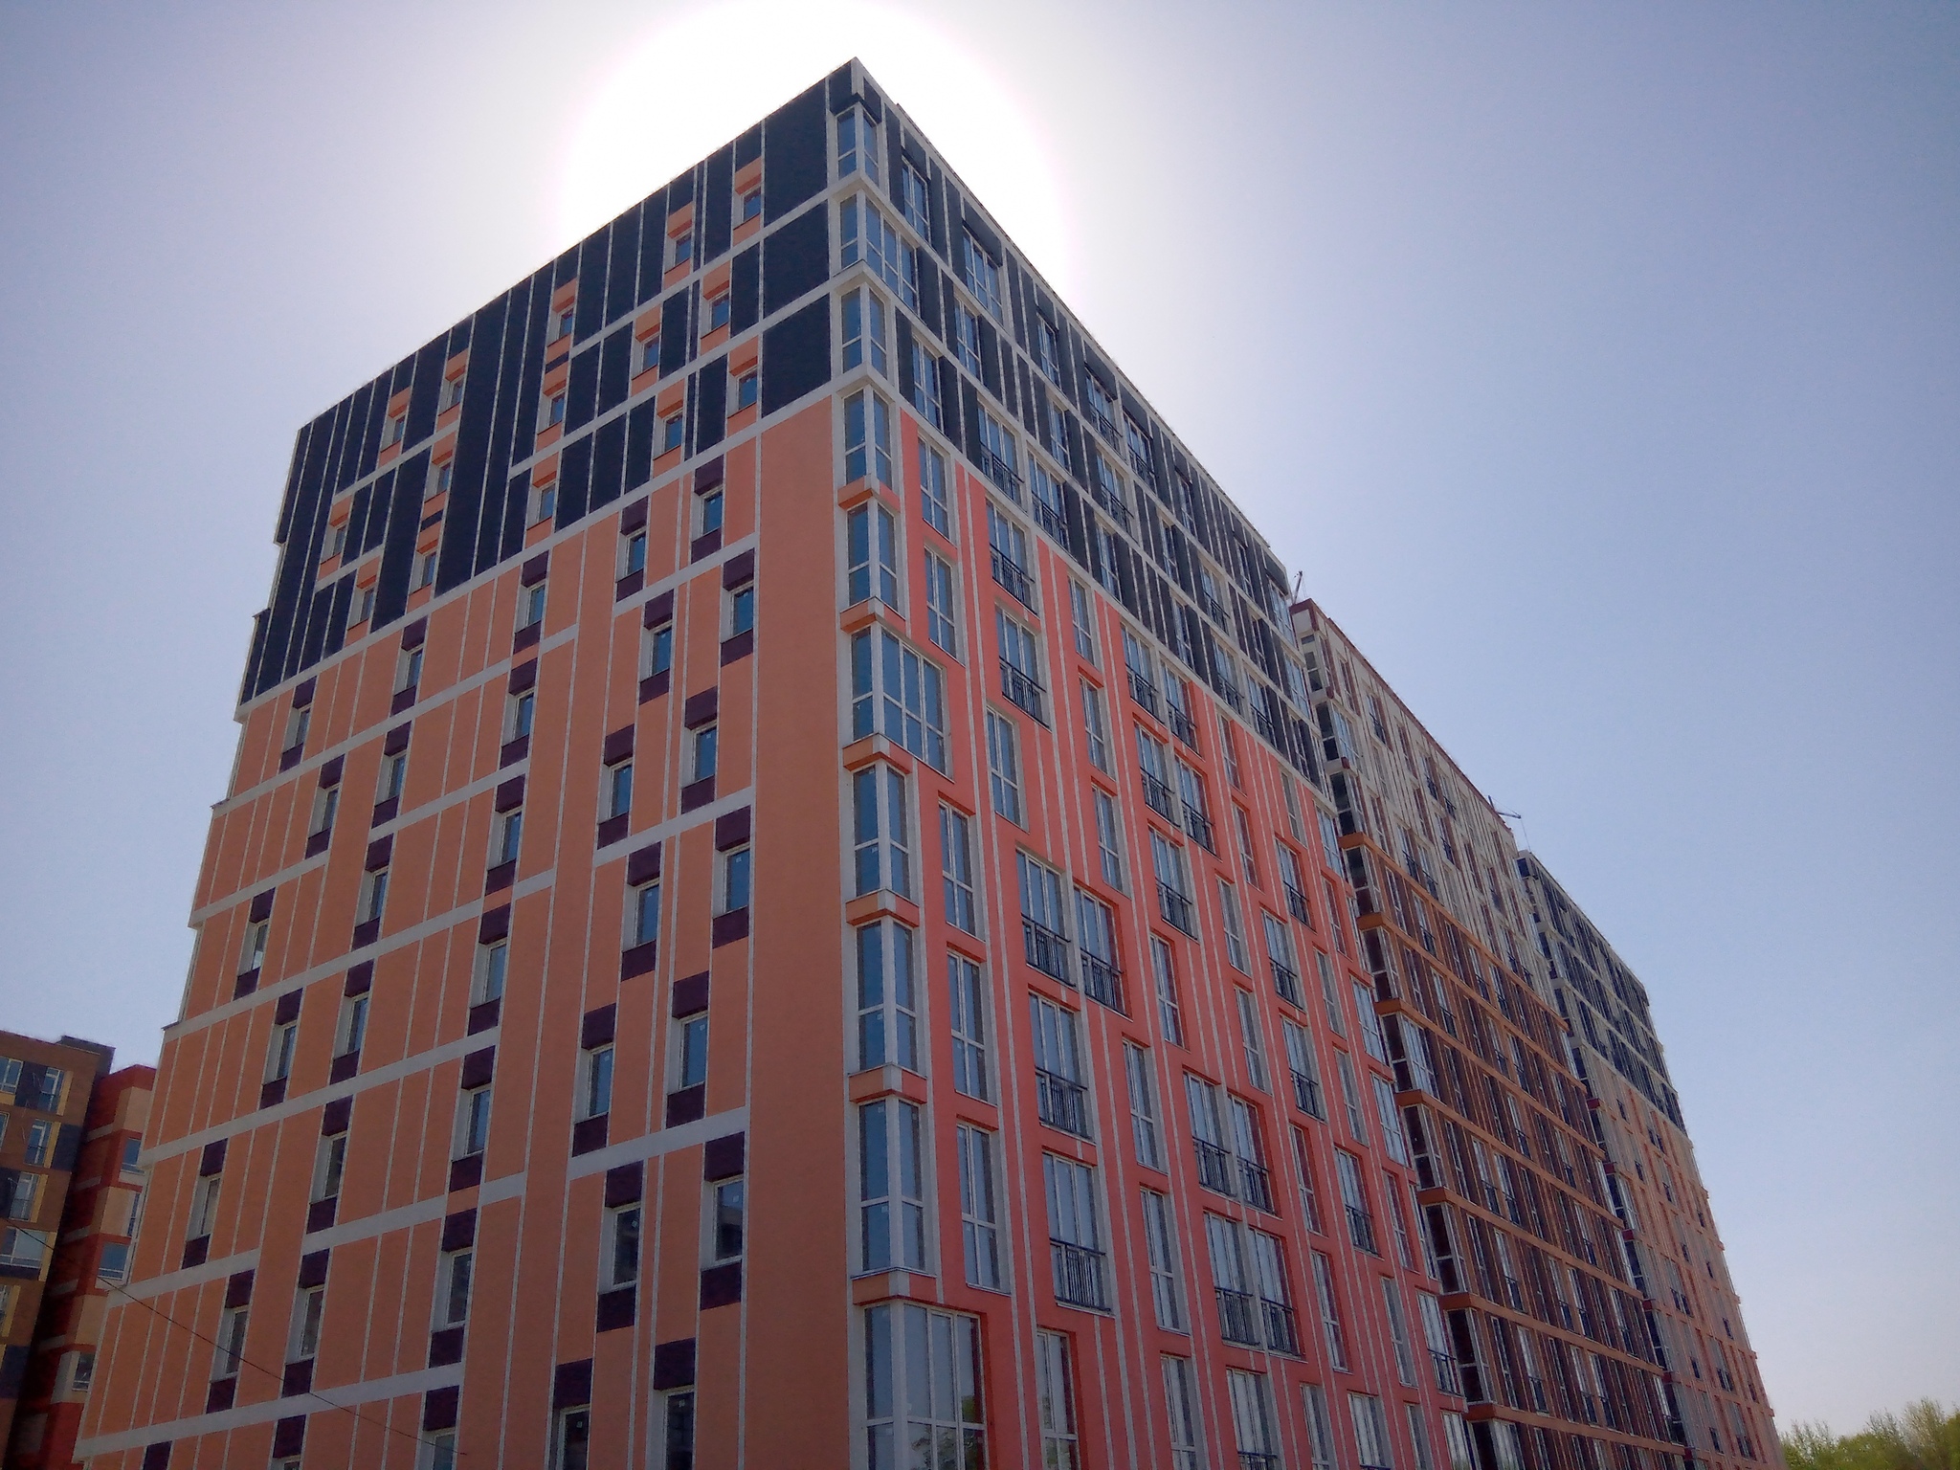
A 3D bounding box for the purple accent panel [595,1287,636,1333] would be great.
[{"bbox_3d":[-5.849,9.334,25.704,0.844,0.610,0.100,-22,-37,26],"label":"purple accent panel"}]

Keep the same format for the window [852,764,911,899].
[{"bbox_3d":[-1.752,1.756,27.624,0.650,2.480,0.770,-22,-36,26],"label":"window"}]

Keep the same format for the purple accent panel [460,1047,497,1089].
[{"bbox_3d":[-9.512,6.354,30.239,0.854,0.630,0.120,-22,-37,26],"label":"purple accent panel"}]

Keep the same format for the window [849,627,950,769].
[{"bbox_3d":[-1.542,-0.495,29.641,0.712,2.542,2.186,-22,-37,26],"label":"window"}]

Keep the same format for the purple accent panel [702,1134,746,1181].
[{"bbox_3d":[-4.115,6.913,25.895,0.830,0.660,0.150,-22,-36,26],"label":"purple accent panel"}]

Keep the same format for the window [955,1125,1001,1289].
[{"bbox_3d":[-0.106,7.617,25.682,0.120,2.560,1.180,-22,-36,26],"label":"window"}]

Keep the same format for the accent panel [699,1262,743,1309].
[{"bbox_3d":[-4.010,8.640,24.814,0.830,0.560,0.100,-22,-36,26],"label":"accent panel"}]

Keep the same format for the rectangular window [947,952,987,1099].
[{"bbox_3d":[-0.280,5.022,27.212,0.120,2.542,1.159,-22,-37,26],"label":"rectangular window"}]

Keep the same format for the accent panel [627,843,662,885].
[{"bbox_3d":[-6.295,2.452,30.027,0.844,0.620,0.120,-22,-37,26],"label":"accent panel"}]

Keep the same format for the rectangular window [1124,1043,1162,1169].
[{"bbox_3d":[3.133,7.422,31.856,0.120,2.530,1.180,-22,-36,26],"label":"rectangular window"}]

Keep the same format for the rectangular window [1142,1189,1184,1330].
[{"bbox_3d":[3.382,10.048,30.227,0.120,2.542,1.179,-22,-37,26],"label":"rectangular window"}]

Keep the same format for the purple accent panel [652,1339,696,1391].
[{"bbox_3d":[-4.683,9.747,24.587,0.834,0.620,0.120,-22,-37,26],"label":"purple accent panel"}]

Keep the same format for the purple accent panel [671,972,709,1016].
[{"bbox_3d":[-5.024,4.594,27.887,0.820,0.660,0.150,-22,-36,26],"label":"purple accent panel"}]

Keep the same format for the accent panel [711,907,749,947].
[{"bbox_3d":[-4.343,3.417,27.964,0.844,0.580,0.100,-22,-37,26],"label":"accent panel"}]

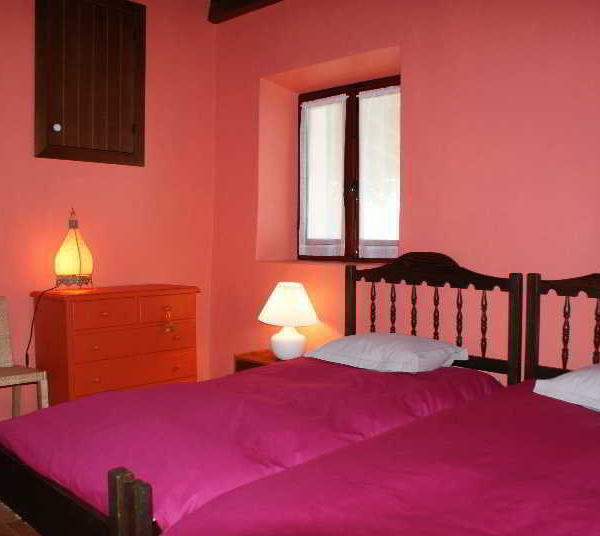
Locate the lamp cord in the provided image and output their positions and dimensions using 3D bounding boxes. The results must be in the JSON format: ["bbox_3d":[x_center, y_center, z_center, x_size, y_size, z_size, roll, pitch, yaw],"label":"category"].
[{"bbox_3d":[-1.437,0.377,3.309,0.100,0.470,0.200,3,3,44],"label":"lamp cord"}]

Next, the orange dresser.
[{"bbox_3d":[-1.074,0.536,3.582,0.440,0.800,0.865,3,3,44],"label":"orange dresser"}]

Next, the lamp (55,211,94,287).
[{"bbox_3d":[-1.281,-0.098,3.403,0.215,0.476,0.215,3,3,44],"label":"lamp"}]

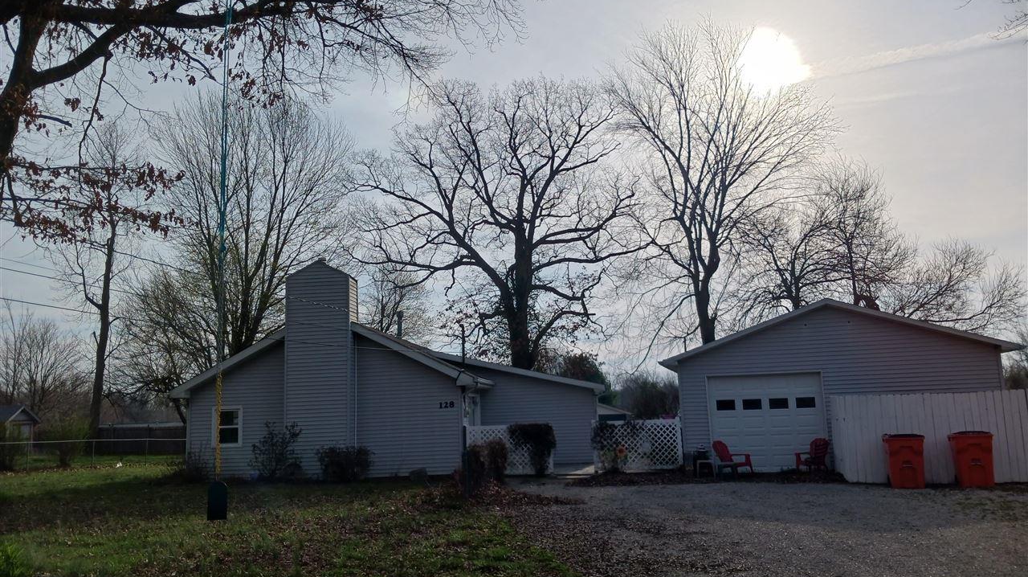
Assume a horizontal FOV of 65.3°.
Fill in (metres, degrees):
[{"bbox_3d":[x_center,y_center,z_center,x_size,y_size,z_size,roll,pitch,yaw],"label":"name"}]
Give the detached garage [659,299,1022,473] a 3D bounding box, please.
[{"bbox_3d":[8.823,2.888,23.353,8.300,4.120,8.600,-4,-9,14],"label":"detached garage"}]

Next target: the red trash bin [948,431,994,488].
[{"bbox_3d":[8.663,3.235,15.200,0.630,1.060,0.720,-5,-10,15],"label":"red trash bin"}]

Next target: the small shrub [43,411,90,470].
[{"bbox_3d":[-21.145,7.099,37.800,2.150,2.610,2.100,-2,-9,0],"label":"small shrub"}]

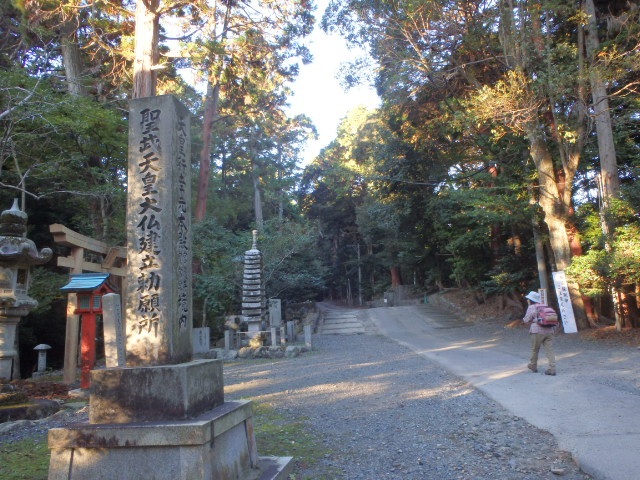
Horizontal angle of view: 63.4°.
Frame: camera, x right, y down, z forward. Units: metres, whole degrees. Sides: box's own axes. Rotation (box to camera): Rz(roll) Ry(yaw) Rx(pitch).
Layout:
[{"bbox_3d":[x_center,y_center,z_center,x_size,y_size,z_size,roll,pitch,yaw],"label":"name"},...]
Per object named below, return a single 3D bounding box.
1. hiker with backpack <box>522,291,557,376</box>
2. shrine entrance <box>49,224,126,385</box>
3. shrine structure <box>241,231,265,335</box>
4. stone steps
[{"bbox_3d":[4.213,1.764,9.920,0.500,1.580,0.530,-1,-10,-8],"label":"hiker with backpack"},{"bbox_3d":[-4.990,1.519,11.921,0.450,3.280,3.050,-6,-11,15],"label":"shrine entrance"},{"bbox_3d":[-2.198,1.380,16.805,0.670,3.450,0.670,-4,-10,6],"label":"shrine structure"},{"bbox_3d":[0.966,3.503,22.058,1.800,1.050,4.000,-3,-10,3],"label":"stone steps"}]

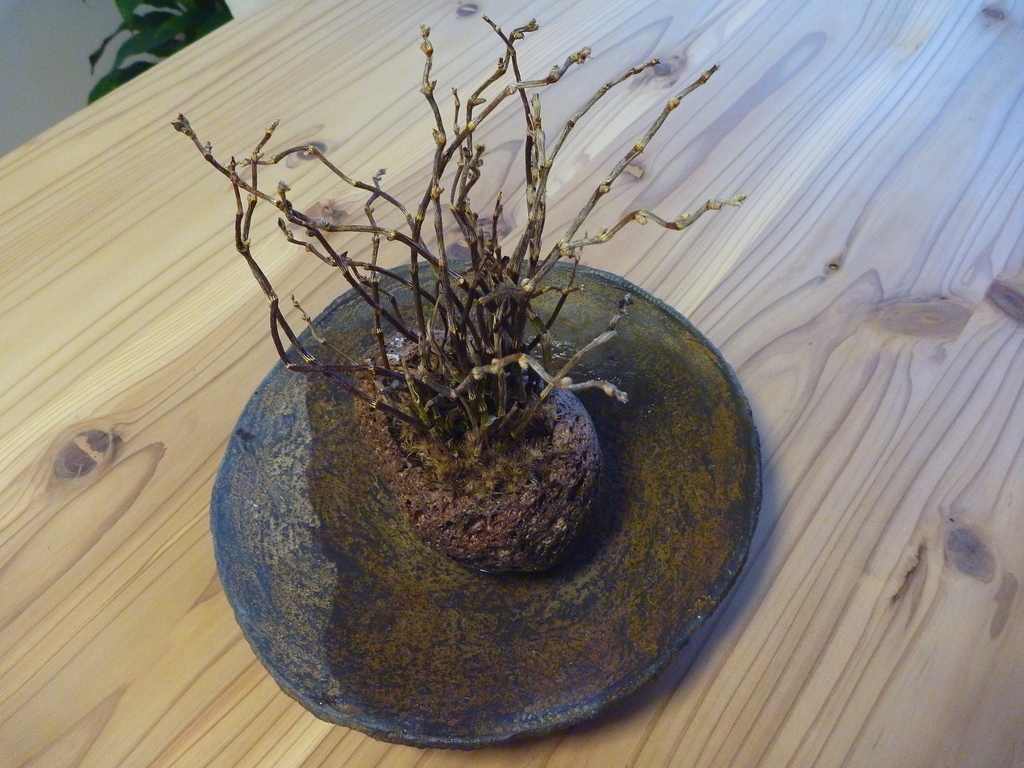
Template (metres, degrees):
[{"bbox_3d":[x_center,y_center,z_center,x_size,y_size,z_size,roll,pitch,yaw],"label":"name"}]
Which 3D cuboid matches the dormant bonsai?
[{"bbox_3d":[-0.018,-0.024,0.314,0.183,0.168,0.138,-2,54,3],"label":"dormant bonsai"}]

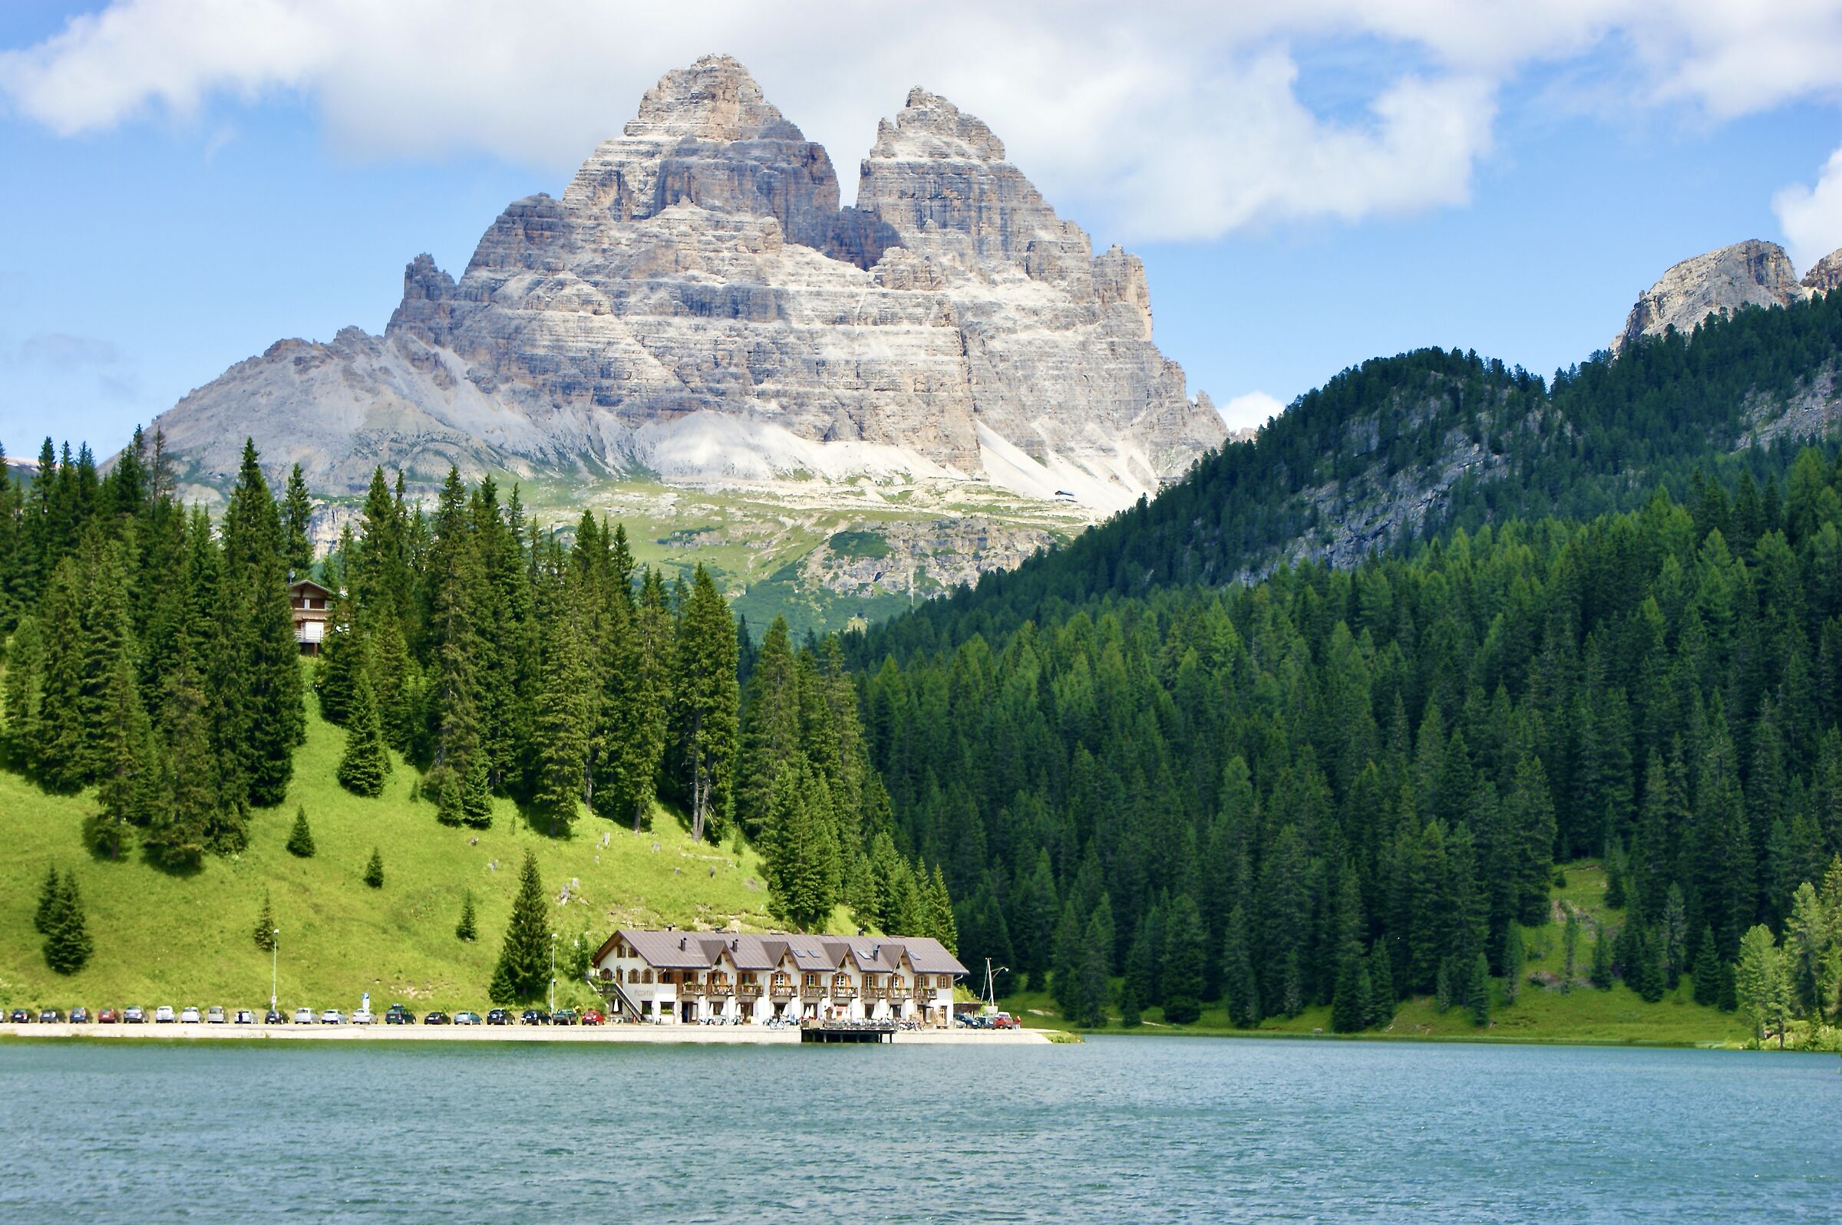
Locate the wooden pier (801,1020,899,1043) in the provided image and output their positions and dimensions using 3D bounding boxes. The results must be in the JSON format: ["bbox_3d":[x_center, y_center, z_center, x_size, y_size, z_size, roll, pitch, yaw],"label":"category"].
[{"bbox_3d":[-7.377,43.437,432.970,8.800,2.150,4.200,4,-6,-33],"label":"wooden pier"}]

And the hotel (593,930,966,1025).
[{"bbox_3d":[-14.807,39.289,447.643,39.562,9.644,12.601,4,-6,-34],"label":"hotel"}]

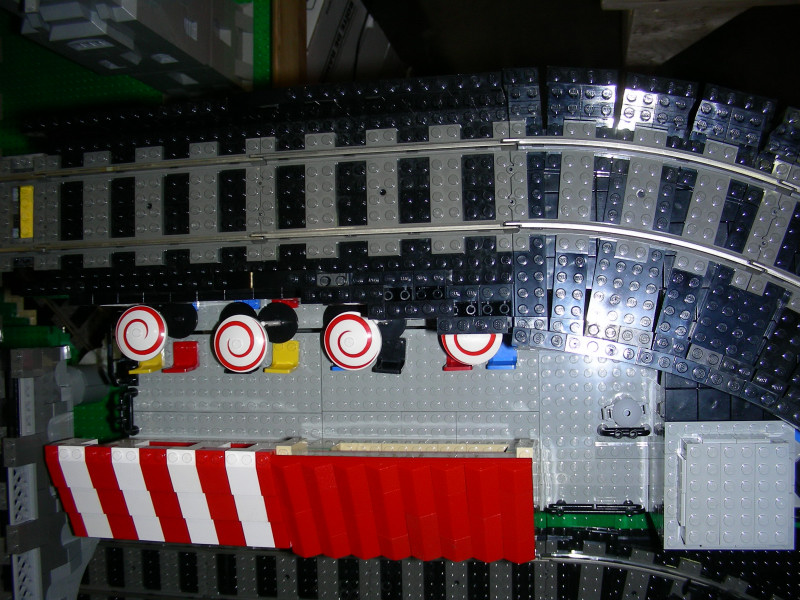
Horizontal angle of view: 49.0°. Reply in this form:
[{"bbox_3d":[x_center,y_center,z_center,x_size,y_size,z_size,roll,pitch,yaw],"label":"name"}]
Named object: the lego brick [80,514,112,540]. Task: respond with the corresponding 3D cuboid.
[{"bbox_3d":[-0.165,0.119,0.478,0.016,0.011,0.024,-1,88,11],"label":"lego brick"}]

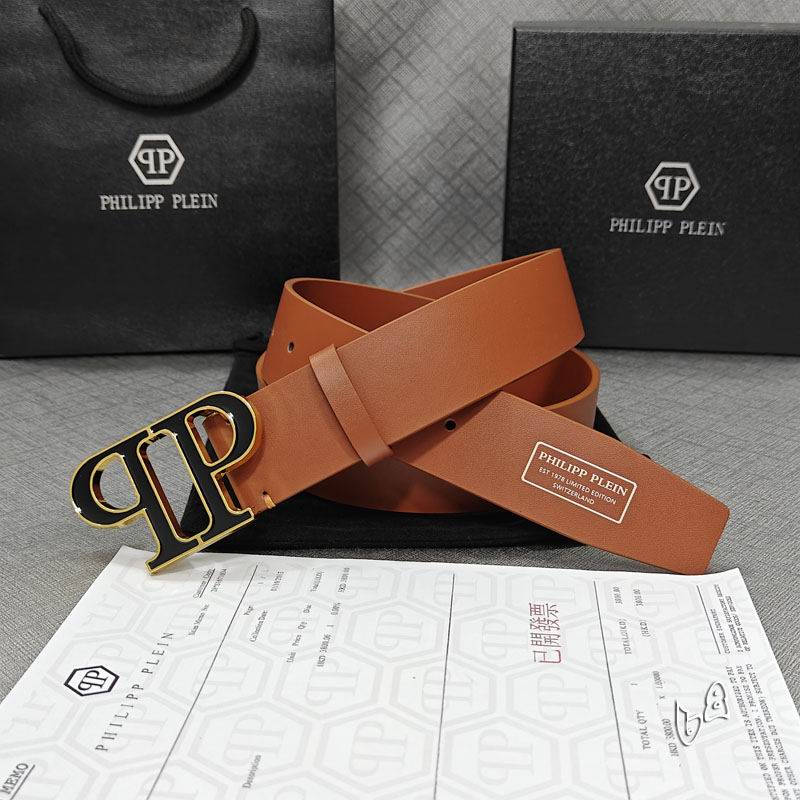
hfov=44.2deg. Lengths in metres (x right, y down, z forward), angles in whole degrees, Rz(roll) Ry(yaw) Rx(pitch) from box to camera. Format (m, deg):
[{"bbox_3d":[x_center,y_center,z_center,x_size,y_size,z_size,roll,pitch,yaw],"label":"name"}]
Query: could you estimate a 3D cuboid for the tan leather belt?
[{"bbox_3d":[0.000,-0.006,0.374,0.221,0.083,0.145,0,20,0],"label":"tan leather belt"}]

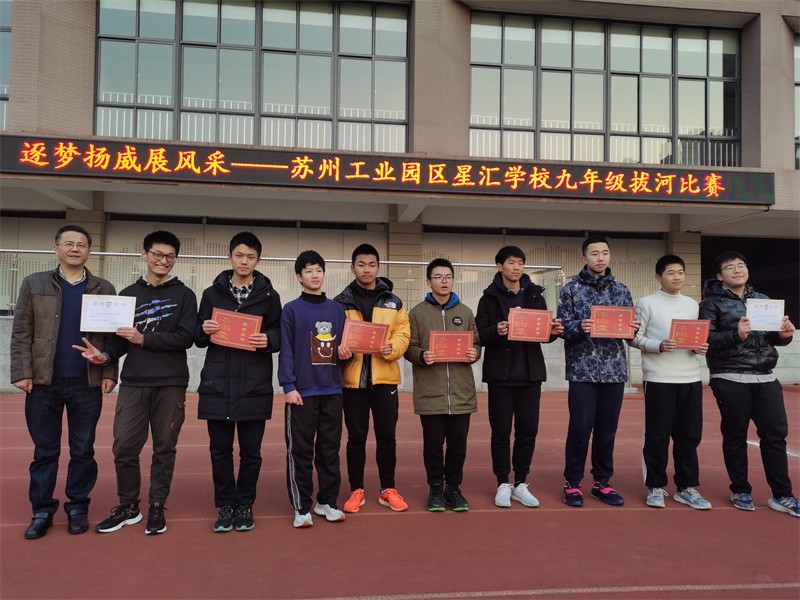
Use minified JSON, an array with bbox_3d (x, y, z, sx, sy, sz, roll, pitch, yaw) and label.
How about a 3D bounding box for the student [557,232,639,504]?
[{"bbox_3d":[1.395,0.478,4.384,0.540,1.865,0.460,1,-2,-3],"label":"student"}]

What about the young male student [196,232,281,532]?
[{"bbox_3d":[-0.961,0.473,3.714,0.480,1.756,0.450,1,-2,-5],"label":"young male student"}]

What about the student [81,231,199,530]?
[{"bbox_3d":[-1.542,0.463,3.679,0.657,1.756,0.500,1,-2,-12],"label":"student"}]

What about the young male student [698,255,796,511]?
[{"bbox_3d":[2.346,0.541,4.212,0.635,1.759,0.520,1,-2,-9],"label":"young male student"}]

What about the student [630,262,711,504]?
[{"bbox_3d":[1.871,0.549,4.332,0.547,1.735,0.460,1,-2,-6],"label":"student"}]

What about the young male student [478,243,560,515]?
[{"bbox_3d":[0.829,0.509,4.328,0.573,1.782,0.480,1,-2,-1],"label":"young male student"}]

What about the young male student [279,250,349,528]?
[{"bbox_3d":[-0.537,0.525,3.871,0.417,1.676,0.380,2,-2,-22],"label":"young male student"}]

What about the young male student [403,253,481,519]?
[{"bbox_3d":[0.285,0.552,4.184,0.489,1.669,0.460,1,-2,0],"label":"young male student"}]

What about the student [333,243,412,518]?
[{"bbox_3d":[-0.181,0.499,4.112,0.481,1.755,0.460,1,-2,-3],"label":"student"}]

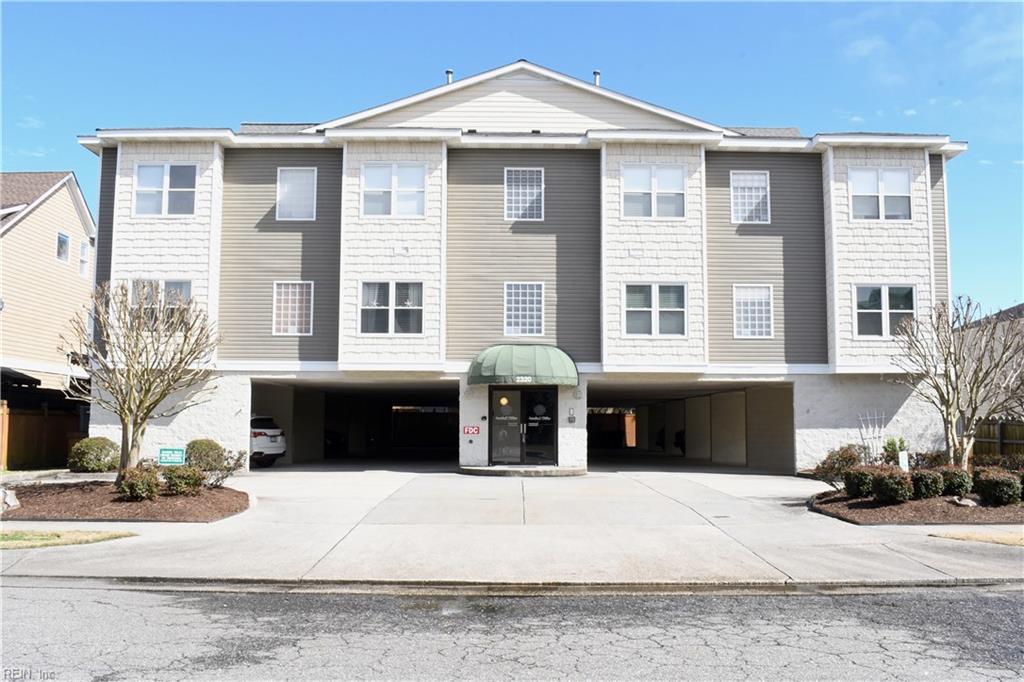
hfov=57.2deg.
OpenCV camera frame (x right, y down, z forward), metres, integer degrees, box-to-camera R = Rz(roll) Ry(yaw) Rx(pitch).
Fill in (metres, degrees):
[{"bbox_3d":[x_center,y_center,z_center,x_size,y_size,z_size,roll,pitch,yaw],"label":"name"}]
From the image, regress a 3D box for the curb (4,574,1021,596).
[{"bbox_3d":[-0.002,2.714,10.373,11.600,0.150,0.500,0,-6,-1],"label":"curb"}]

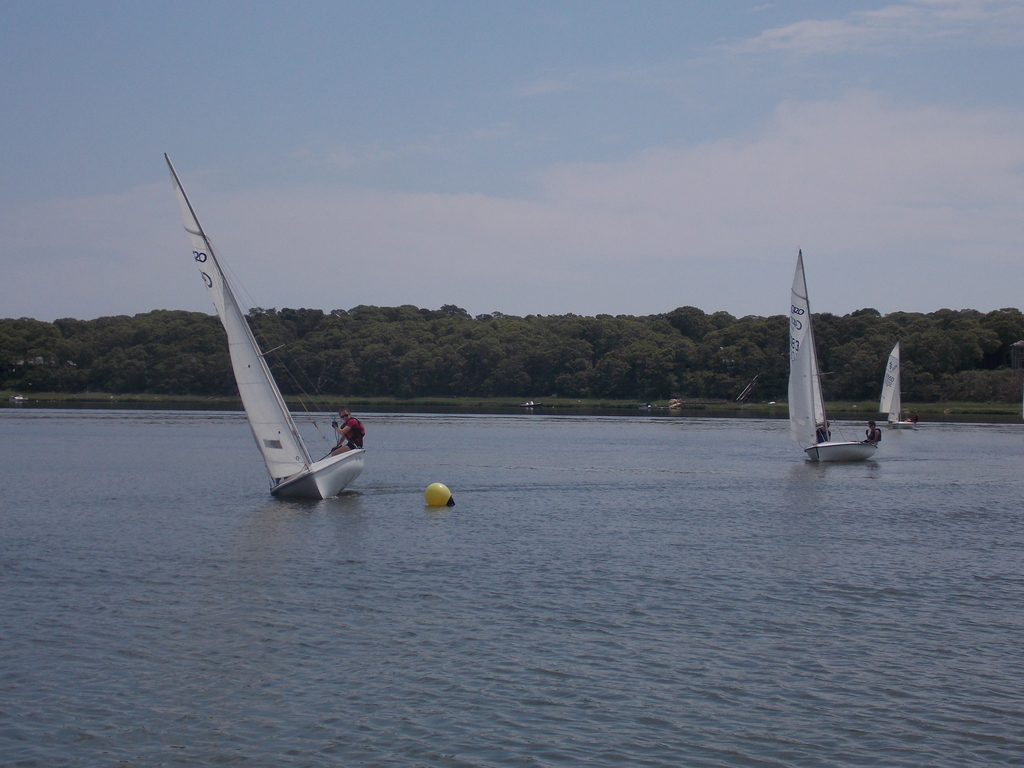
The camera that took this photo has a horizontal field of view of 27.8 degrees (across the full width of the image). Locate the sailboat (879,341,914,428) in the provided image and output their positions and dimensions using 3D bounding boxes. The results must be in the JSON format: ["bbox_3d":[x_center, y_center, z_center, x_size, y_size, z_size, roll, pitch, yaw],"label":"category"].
[{"bbox_3d":[26.372,0.077,141.243,2.000,5.950,4.100,0,0,21],"label":"sailboat"}]

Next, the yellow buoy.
[{"bbox_3d":[-1.095,1.672,31.200,0.440,0.410,0.420,1,0,0],"label":"yellow buoy"}]

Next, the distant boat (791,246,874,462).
[{"bbox_3d":[8.852,-0.780,60.750,2.100,6.150,4.250,-10,-4,23],"label":"distant boat"}]

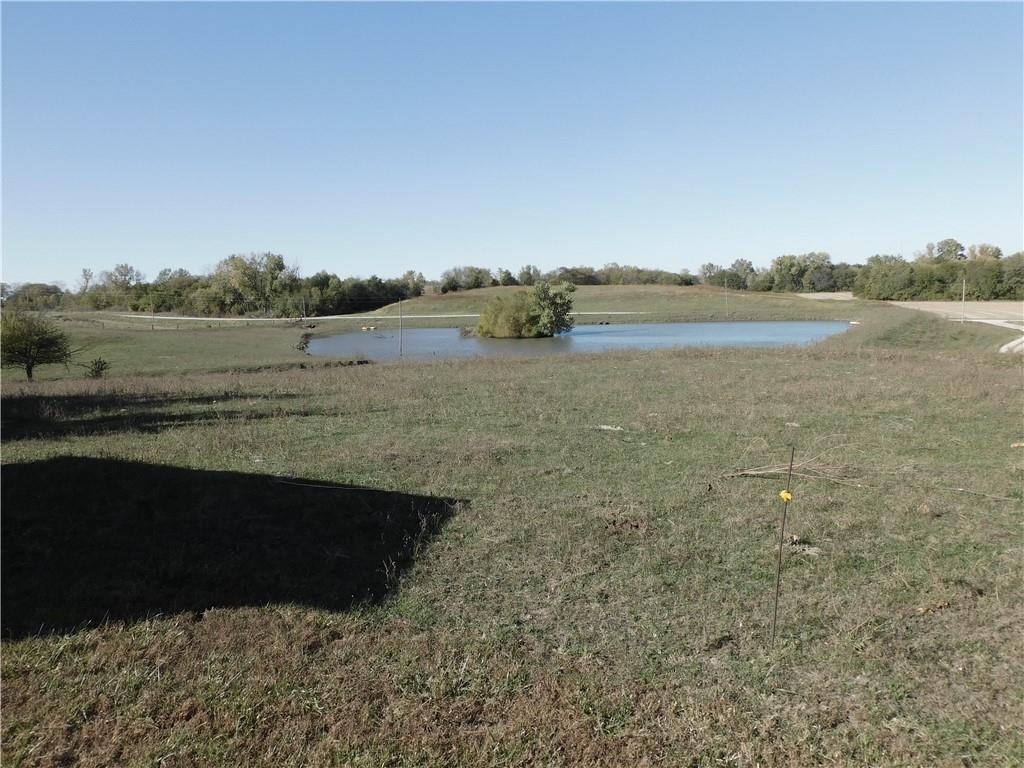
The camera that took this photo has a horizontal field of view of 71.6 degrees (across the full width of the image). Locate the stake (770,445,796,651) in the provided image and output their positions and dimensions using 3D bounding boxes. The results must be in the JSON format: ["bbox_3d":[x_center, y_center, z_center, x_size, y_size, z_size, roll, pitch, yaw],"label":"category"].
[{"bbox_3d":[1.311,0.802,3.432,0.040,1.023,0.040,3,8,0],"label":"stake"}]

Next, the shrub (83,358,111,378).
[{"bbox_3d":[-32.187,-1.201,55.000,2.169,1.549,1.952,-1,8,0],"label":"shrub"}]

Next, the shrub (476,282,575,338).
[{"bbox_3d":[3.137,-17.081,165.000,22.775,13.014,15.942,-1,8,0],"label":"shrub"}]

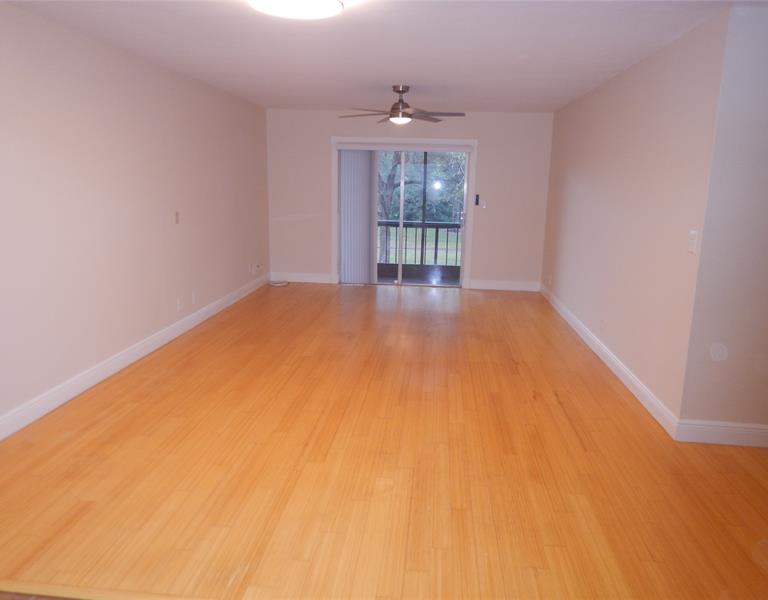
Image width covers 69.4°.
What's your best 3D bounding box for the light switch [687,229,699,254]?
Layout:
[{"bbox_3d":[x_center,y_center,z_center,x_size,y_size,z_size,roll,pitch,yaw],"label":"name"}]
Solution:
[{"bbox_3d":[1.774,-0.341,3.200,0.012,0.125,0.098,2,12,5],"label":"light switch"}]

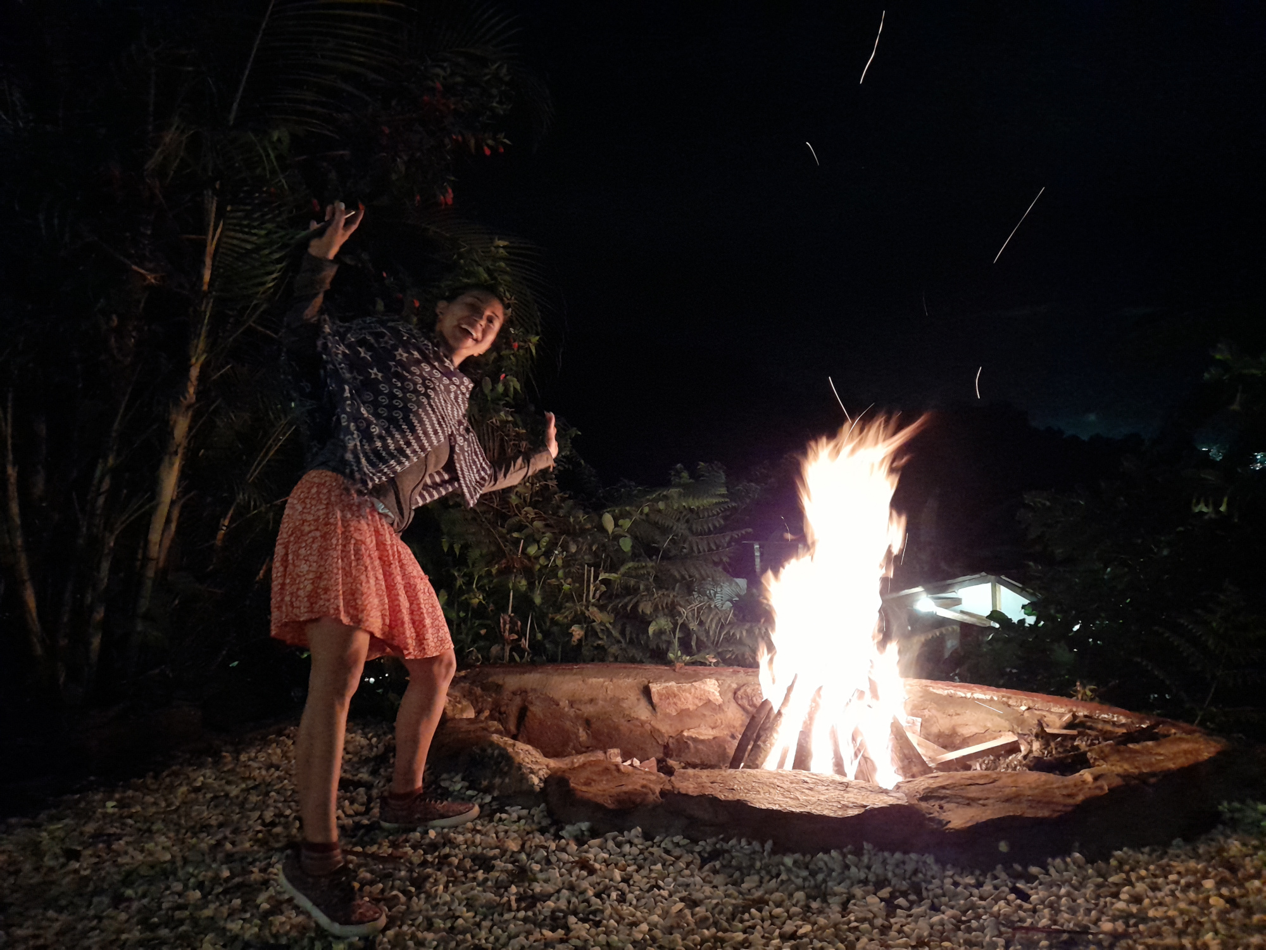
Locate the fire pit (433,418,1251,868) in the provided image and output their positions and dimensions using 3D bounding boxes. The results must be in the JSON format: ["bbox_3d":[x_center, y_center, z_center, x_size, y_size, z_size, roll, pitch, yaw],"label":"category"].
[{"bbox_3d":[0.660,0.413,3.429,2.700,1.250,2.450,0,-4,0],"label":"fire pit"}]

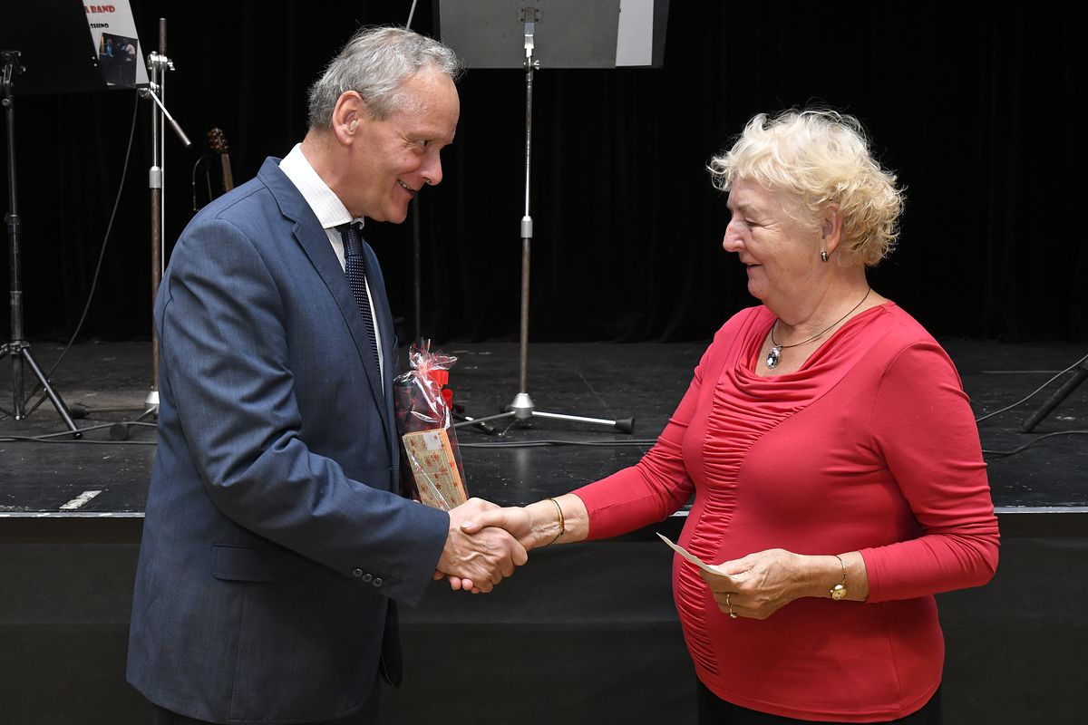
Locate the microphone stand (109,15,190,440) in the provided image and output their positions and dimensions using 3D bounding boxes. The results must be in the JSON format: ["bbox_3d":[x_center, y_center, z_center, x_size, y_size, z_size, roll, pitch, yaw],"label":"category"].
[{"bbox_3d":[-1.260,-0.437,3.998,0.620,1.297,0.560,0,5,-2],"label":"microphone stand"}]

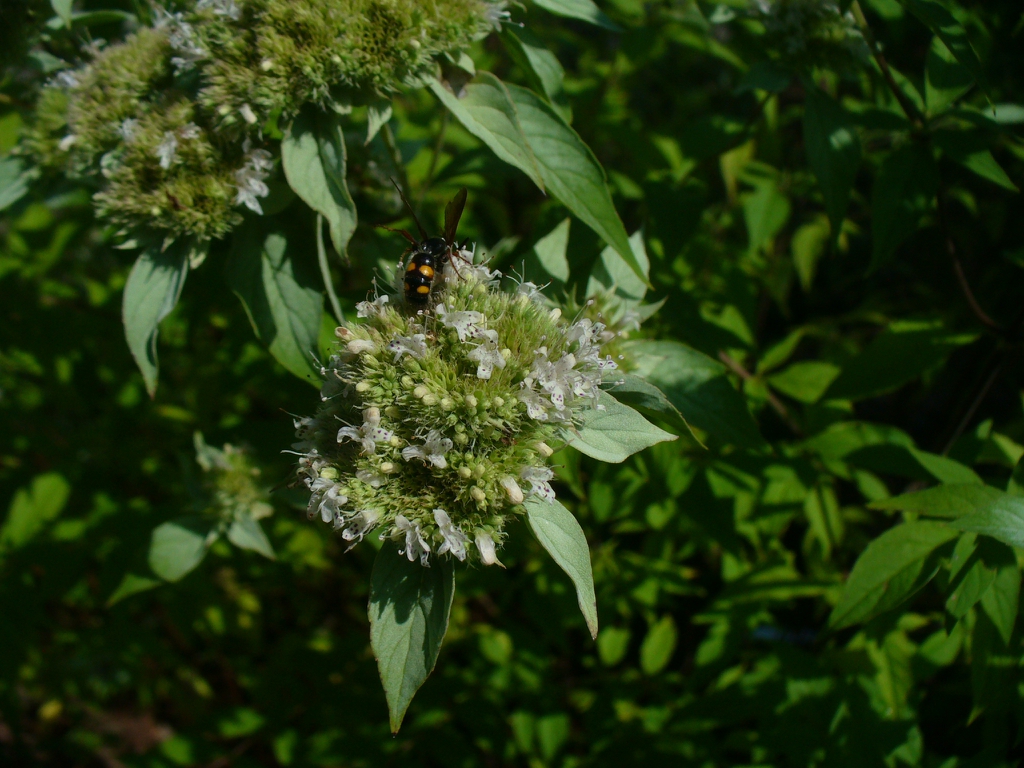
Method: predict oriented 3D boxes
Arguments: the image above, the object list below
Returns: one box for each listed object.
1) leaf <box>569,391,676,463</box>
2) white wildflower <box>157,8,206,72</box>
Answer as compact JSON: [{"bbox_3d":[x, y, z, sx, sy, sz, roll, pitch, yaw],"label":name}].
[{"bbox_3d":[0.016,0.006,0.157,0.018,0.004,0.012,13,52,3],"label":"leaf"},{"bbox_3d":[-0.095,-0.099,0.315,0.014,0.018,0.011,0,17,2],"label":"white wildflower"}]

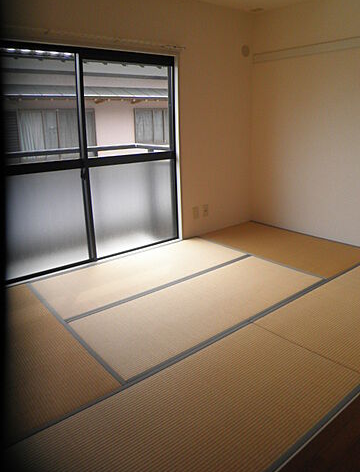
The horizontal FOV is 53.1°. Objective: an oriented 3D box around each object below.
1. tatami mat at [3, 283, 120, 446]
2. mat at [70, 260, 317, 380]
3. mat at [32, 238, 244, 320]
[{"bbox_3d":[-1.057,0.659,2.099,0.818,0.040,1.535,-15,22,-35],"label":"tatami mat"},{"bbox_3d":[0.188,0.466,2.544,1.740,0.040,0.768,-15,22,-35],"label":"mat"},{"bbox_3d":[-0.283,0.298,3.126,1.740,0.040,0.768,-15,22,-35],"label":"mat"}]

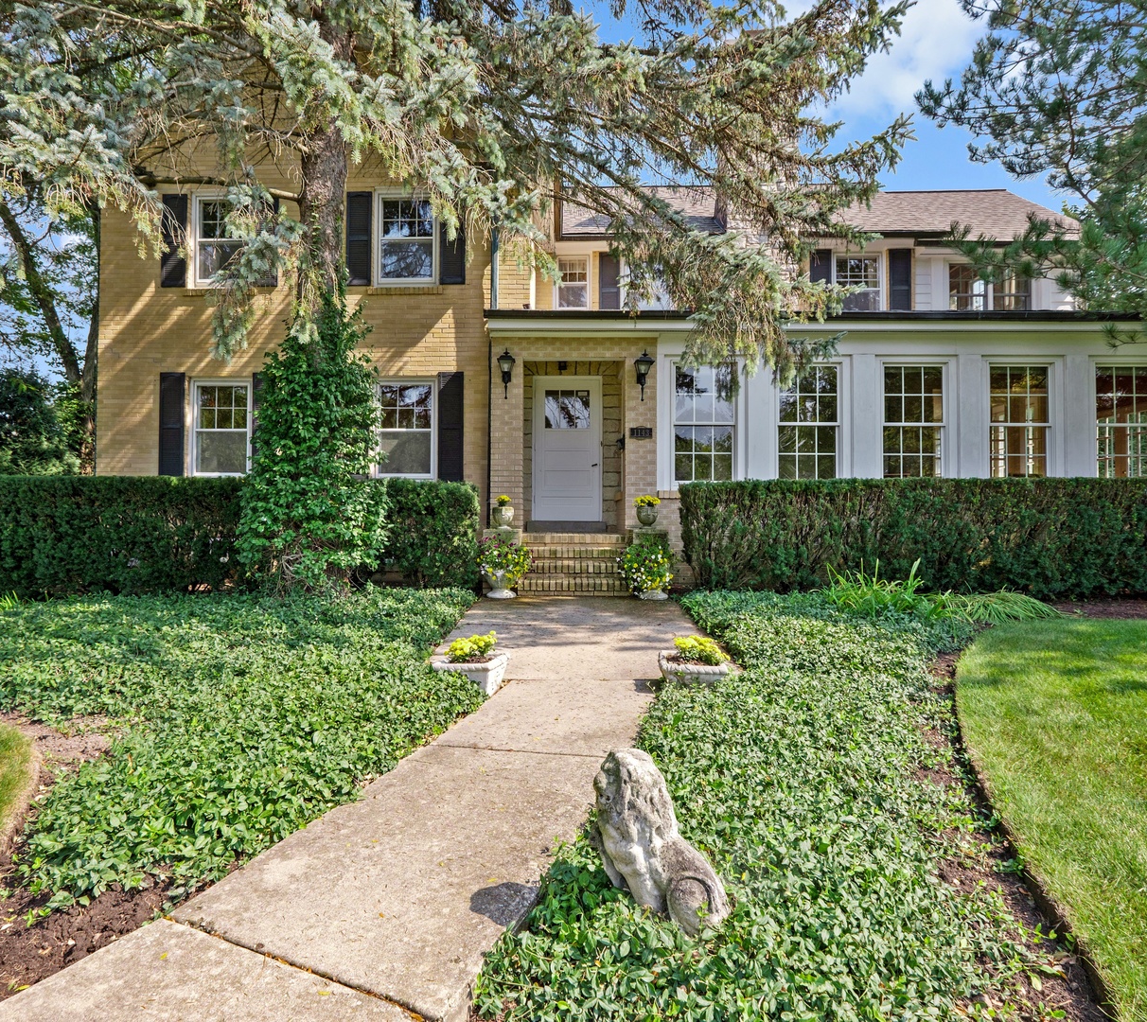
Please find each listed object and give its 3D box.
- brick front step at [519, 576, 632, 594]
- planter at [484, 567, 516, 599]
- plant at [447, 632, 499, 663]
[{"bbox_3d":[0.010,0.815,6.800,1.200,0.165,0.300,0,-1,0],"label":"brick front step"},{"bbox_3d":[-0.742,0.750,6.640,0.400,0.310,0.400,0,-1,0],"label":"planter"},{"bbox_3d":[-0.550,0.742,3.460,0.270,0.170,0.240,0,-1,0],"label":"plant"}]

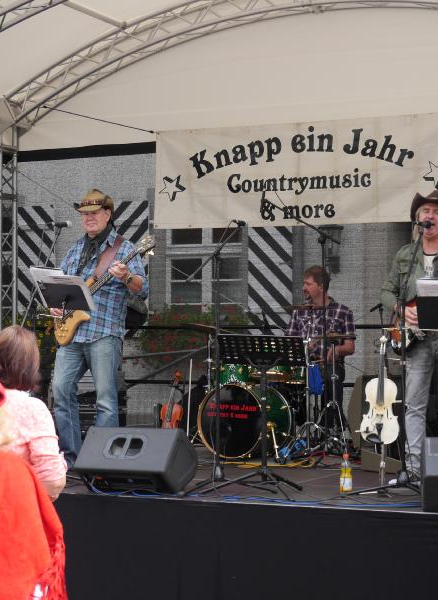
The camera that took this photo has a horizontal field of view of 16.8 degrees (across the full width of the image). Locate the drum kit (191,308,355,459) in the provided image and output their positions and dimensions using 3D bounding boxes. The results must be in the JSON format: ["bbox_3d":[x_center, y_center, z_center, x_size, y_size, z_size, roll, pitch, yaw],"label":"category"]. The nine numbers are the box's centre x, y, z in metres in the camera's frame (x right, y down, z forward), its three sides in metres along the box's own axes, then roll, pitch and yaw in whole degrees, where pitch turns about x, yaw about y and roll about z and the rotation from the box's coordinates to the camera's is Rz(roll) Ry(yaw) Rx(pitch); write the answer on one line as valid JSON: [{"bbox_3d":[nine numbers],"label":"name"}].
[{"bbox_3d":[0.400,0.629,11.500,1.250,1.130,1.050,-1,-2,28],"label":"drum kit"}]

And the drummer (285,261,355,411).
[{"bbox_3d":[0.730,0.472,10.800,0.600,1.400,0.720,-1,-2,18],"label":"drummer"}]

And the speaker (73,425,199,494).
[{"bbox_3d":[-0.500,0.942,8.755,0.640,0.360,0.430,-1,-2,28],"label":"speaker"}]

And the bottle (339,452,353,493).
[{"bbox_3d":[0.742,1.004,8.610,0.070,0.230,0.070,-1,-2,28],"label":"bottle"}]

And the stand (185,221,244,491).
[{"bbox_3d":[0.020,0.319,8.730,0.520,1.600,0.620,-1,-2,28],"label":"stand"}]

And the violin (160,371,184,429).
[{"bbox_3d":[-0.334,0.770,10.400,0.210,0.590,0.090,-1,-22,28],"label":"violin"}]

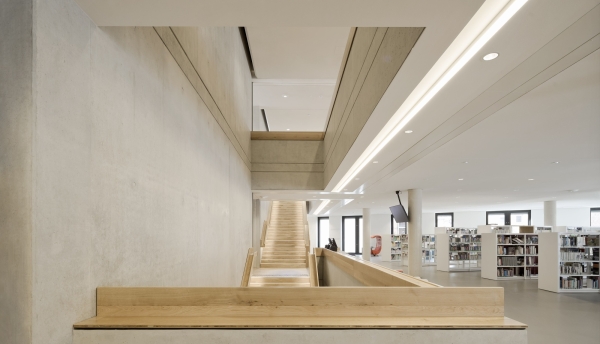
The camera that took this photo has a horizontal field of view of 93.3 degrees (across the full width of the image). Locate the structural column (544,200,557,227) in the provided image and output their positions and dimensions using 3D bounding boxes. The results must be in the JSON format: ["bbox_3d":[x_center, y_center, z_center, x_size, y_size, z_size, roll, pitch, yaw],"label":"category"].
[{"bbox_3d":[11.672,2.912,13.200,0.420,3.000,0.420,0,-6,0],"label":"structural column"}]

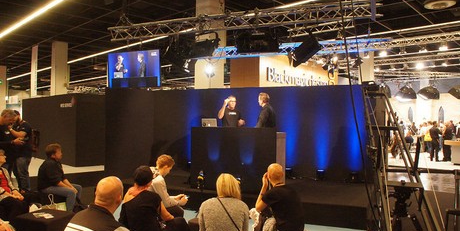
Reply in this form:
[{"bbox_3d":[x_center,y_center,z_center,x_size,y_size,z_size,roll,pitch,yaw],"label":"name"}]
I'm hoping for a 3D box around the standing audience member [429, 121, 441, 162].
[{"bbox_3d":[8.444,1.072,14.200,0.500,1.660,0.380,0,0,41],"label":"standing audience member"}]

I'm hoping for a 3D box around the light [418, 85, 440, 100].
[{"bbox_3d":[8.979,-1.035,15.500,0.880,0.600,0.880,0,0,-24],"label":"light"}]

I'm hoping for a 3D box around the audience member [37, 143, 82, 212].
[{"bbox_3d":[-2.813,1.081,5.750,0.850,1.210,0.520,0,0,-26],"label":"audience member"}]

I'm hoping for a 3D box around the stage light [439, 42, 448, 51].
[{"bbox_3d":[8.989,-2.897,14.500,0.360,0.380,0.320,0,0,18],"label":"stage light"}]

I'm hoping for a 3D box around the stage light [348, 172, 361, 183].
[{"bbox_3d":[2.529,1.268,6.980,0.200,0.220,0.190,0,0,20],"label":"stage light"}]

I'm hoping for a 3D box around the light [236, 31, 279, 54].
[{"bbox_3d":[0.507,-1.337,6.350,0.700,0.370,0.360,0,-1,14],"label":"light"}]

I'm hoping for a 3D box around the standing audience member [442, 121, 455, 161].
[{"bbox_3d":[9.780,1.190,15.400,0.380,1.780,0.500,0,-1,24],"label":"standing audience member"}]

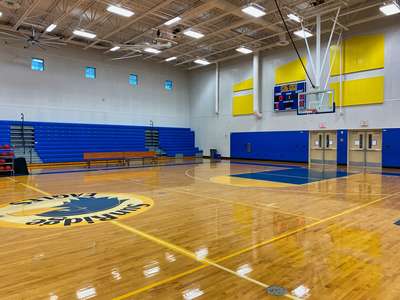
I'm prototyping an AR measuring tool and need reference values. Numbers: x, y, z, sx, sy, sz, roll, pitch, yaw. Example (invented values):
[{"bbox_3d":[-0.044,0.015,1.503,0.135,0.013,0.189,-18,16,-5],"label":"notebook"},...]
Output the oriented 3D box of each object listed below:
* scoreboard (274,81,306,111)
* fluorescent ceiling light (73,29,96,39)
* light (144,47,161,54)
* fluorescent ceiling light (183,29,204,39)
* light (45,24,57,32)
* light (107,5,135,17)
[{"bbox_3d":[6.626,-3.967,22.410,0.180,1.890,2.551,-1,2,-43],"label":"scoreboard"},{"bbox_3d":[-7.388,-7.420,19.198,1.250,0.120,0.500,-1,2,-43],"label":"fluorescent ceiling light"},{"bbox_3d":[-3.611,-7.524,22.646,1.220,0.120,0.500,-1,2,-43],"label":"light"},{"bbox_3d":[-0.410,-7.435,19.255,1.270,0.120,0.520,-1,2,-43],"label":"fluorescent ceiling light"},{"bbox_3d":[-9.053,-7.418,18.264,0.320,0.120,1.270,-1,2,-43],"label":"light"},{"bbox_3d":[-4.196,-7.332,15.834,1.250,0.120,0.520,-1,2,-43],"label":"light"}]

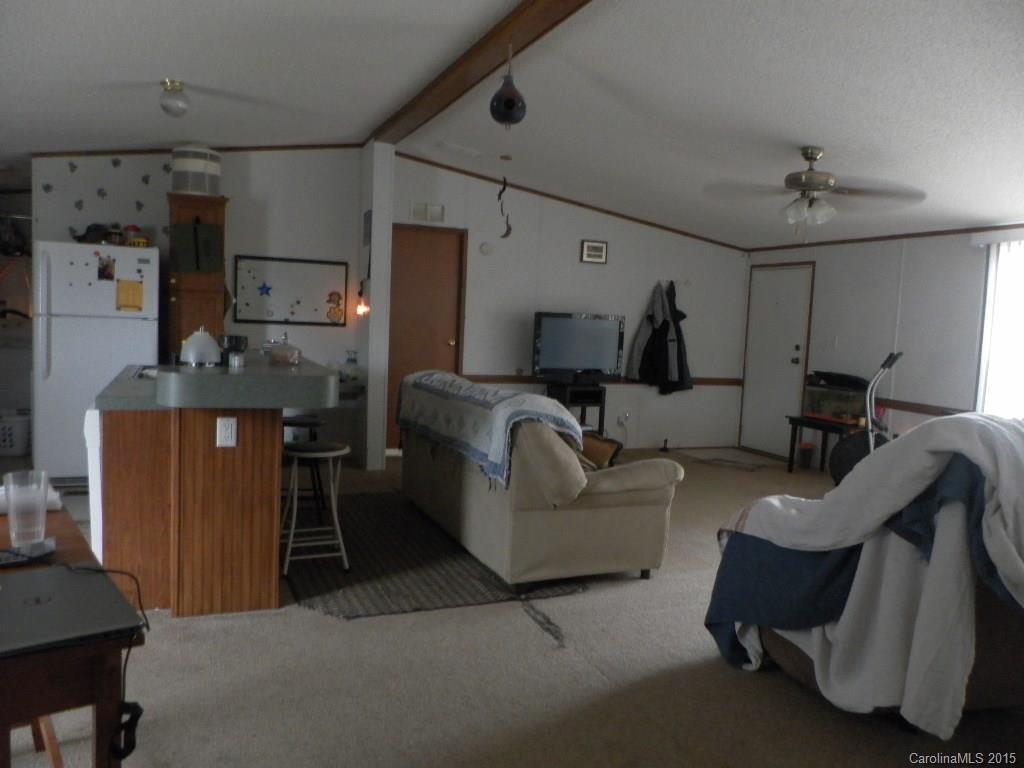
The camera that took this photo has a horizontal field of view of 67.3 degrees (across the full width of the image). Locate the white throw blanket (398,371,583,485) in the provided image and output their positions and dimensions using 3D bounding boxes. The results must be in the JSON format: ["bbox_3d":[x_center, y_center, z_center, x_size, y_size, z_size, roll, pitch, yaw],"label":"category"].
[{"bbox_3d":[-0.245,0.175,4.655,0.419,0.451,2.007,0,5,-23],"label":"white throw blanket"}]

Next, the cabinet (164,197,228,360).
[{"bbox_3d":[-2.469,-0.369,6.029,0.410,2.100,0.440,0,5,-23],"label":"cabinet"}]

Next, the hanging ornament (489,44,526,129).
[{"bbox_3d":[-0.020,-1.393,3.613,0.165,0.390,0.165,2,5,0],"label":"hanging ornament"}]

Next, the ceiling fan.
[{"bbox_3d":[1.802,-1.202,4.669,1.320,0.470,1.320,0,5,-23],"label":"ceiling fan"}]

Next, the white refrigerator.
[{"bbox_3d":[-2.996,-0.150,5.626,0.747,1.669,0.711,0,5,-23],"label":"white refrigerator"}]

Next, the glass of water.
[{"bbox_3d":[-1.087,0.278,1.725,0.083,0.155,0.083,0,5,-23],"label":"glass of water"}]

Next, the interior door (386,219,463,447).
[{"bbox_3d":[-0.799,-0.402,6.968,0.766,2.028,0.064,0,5,-23],"label":"interior door"}]

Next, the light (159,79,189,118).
[{"bbox_3d":[-1.813,-1.522,4.124,0.150,0.200,0.150,0,5,-23],"label":"light"}]

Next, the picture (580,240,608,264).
[{"bbox_3d":[0.796,-1.277,7.470,0.280,0.210,0.030,0,5,-23],"label":"picture"}]

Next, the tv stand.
[{"bbox_3d":[0.595,0.359,7.285,0.466,0.695,0.368,0,5,-23],"label":"tv stand"}]

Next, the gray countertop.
[{"bbox_3d":[-1.536,-0.046,4.014,0.970,0.160,1.840,0,5,-23],"label":"gray countertop"}]

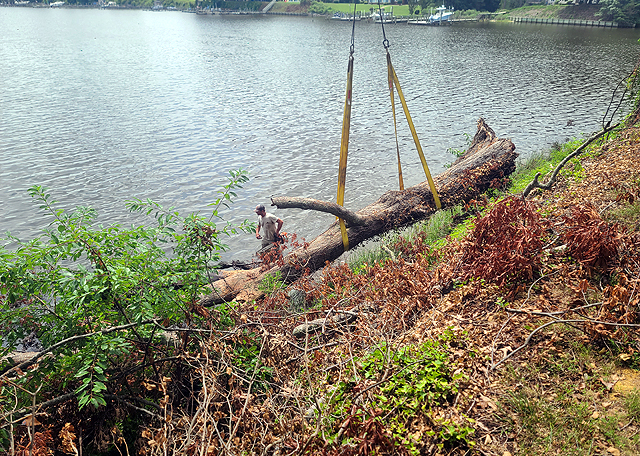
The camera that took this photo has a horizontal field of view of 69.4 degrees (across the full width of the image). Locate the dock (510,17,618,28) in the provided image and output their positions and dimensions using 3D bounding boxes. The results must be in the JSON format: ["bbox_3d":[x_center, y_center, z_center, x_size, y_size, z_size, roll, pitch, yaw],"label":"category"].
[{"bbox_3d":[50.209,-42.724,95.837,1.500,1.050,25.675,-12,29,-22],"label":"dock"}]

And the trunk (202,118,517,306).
[{"bbox_3d":[1.489,-0.686,11.157,9.405,1.550,1.550,-24,35,-30],"label":"trunk"}]

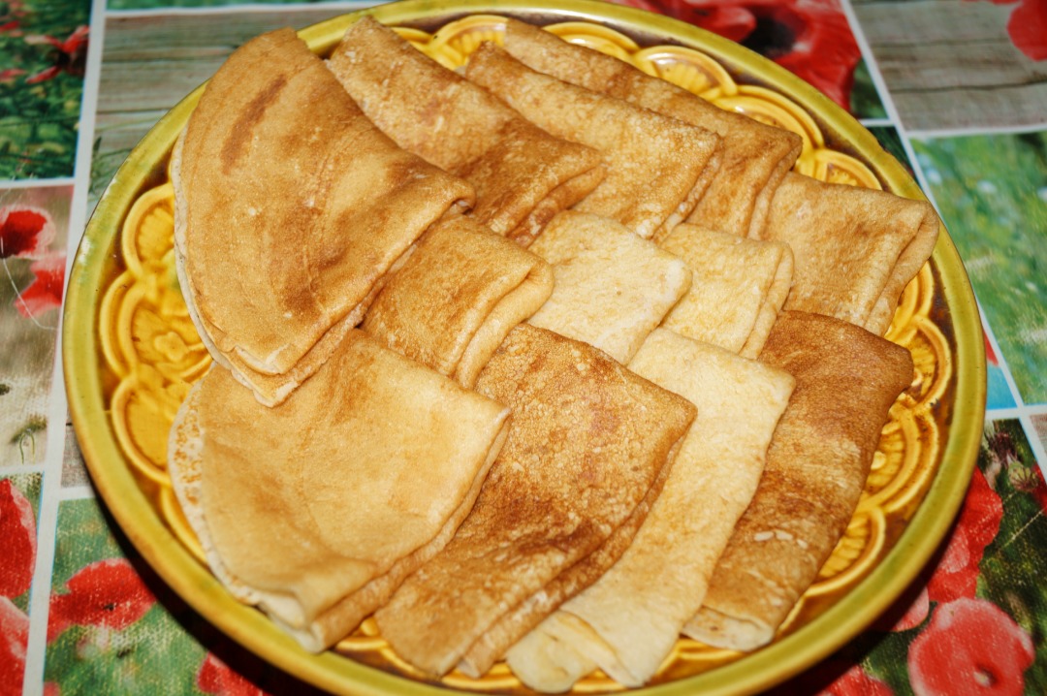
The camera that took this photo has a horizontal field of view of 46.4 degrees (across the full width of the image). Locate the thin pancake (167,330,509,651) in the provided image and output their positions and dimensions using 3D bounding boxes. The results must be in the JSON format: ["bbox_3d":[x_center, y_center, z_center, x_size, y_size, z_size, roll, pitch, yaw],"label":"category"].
[{"bbox_3d":[-0.071,0.036,0.407,0.106,0.024,0.106,30,59,17],"label":"thin pancake"}]

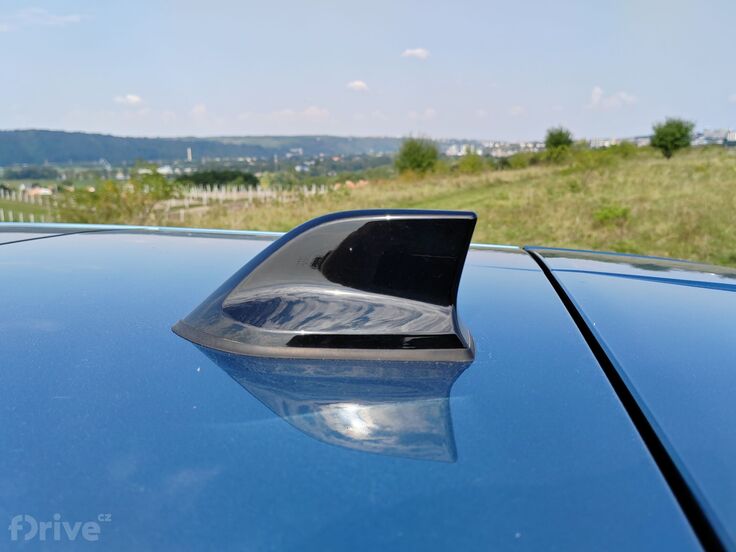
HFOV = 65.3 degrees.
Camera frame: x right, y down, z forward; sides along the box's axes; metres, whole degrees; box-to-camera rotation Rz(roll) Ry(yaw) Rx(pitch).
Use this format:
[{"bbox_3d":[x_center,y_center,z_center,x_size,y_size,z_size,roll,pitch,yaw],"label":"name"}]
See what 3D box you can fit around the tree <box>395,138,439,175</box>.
[{"bbox_3d":[4.900,-12.073,58.000,4.445,3.637,4.300,0,12,0],"label":"tree"}]

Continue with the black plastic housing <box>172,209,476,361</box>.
[{"bbox_3d":[-0.027,-0.003,0.307,0.165,0.070,0.065,3,12,6],"label":"black plastic housing"}]

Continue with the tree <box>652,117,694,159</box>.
[{"bbox_3d":[30.233,-13.652,57.000,4.369,3.971,4.200,0,12,0],"label":"tree"}]

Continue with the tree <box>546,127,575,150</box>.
[{"bbox_3d":[26.685,-19.091,80.000,4.180,3.484,4.000,0,12,0],"label":"tree"}]

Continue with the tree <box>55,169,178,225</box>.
[{"bbox_3d":[-15.211,-4.603,35.000,7.560,3.658,5.000,0,12,0],"label":"tree"}]

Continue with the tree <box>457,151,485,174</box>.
[{"bbox_3d":[10.712,-11.862,60.000,2.926,2.508,2.800,0,12,0],"label":"tree"}]

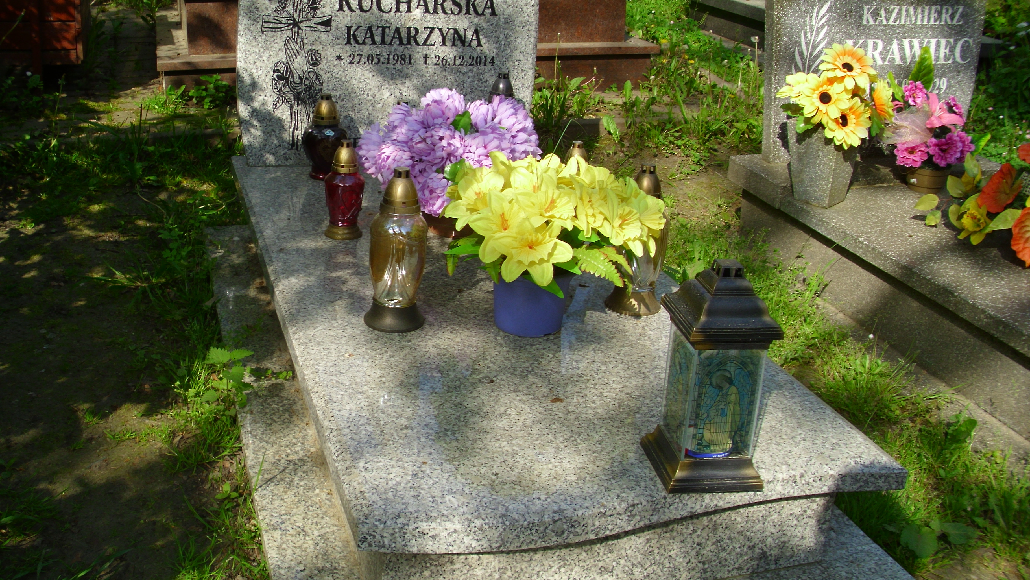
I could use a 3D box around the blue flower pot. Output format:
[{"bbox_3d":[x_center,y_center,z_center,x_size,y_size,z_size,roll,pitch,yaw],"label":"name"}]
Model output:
[{"bbox_3d":[0.029,0.011,1.985,0.155,0.117,0.155,4,21,-1],"label":"blue flower pot"}]

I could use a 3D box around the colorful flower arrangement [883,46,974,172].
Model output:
[{"bbox_3d":[1.230,-0.519,3.096,0.270,0.320,0.210,-4,22,-13],"label":"colorful flower arrangement"}]

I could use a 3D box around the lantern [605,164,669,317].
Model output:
[{"bbox_3d":[0.236,-0.099,1.973,0.107,0.279,0.107,3,20,-1],"label":"lantern"}]

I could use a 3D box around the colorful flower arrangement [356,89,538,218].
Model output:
[{"bbox_3d":[-0.160,-0.332,2.488,0.405,0.260,0.330,-3,22,-19],"label":"colorful flower arrangement"}]

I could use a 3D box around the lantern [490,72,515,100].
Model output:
[{"bbox_3d":[-0.035,-0.464,2.950,0.102,0.299,0.102,-4,21,-19],"label":"lantern"}]

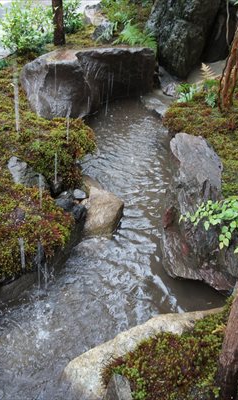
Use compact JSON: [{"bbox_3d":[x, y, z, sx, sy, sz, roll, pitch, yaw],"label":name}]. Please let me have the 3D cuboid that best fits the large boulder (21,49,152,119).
[{"bbox_3d":[-0.320,-1.440,4.824,1.520,0.680,0.800,-14,35,-20],"label":"large boulder"}]

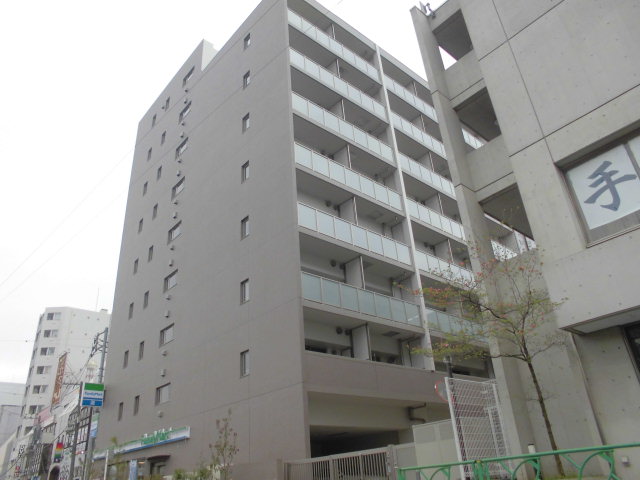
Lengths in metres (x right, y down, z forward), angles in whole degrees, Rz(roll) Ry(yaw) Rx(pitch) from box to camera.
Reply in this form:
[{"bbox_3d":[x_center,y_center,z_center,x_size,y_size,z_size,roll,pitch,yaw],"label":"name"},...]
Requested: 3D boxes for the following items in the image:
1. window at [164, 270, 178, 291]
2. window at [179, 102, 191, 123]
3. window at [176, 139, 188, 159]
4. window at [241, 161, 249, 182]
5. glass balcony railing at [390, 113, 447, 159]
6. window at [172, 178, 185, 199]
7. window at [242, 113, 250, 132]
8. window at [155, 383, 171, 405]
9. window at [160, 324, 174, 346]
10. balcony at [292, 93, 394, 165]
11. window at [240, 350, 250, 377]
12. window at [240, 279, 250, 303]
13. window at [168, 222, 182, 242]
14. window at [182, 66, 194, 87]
[{"bbox_3d":[-7.822,2.216,25.543,0.150,0.818,1.694,19,-35,-37],"label":"window"},{"bbox_3d":[-8.589,-8.141,30.888,0.150,0.818,1.694,19,-35,-37],"label":"window"},{"bbox_3d":[-8.400,-5.591,29.572,0.150,0.847,1.694,19,-35,-37],"label":"window"},{"bbox_3d":[-3.403,-3.099,22.291,0.150,0.964,0.730,19,-35,-37],"label":"window"},{"bbox_3d":[5.779,-5.610,28.398,5.800,1.228,1.100,19,-36,-37],"label":"glass balcony railing"},{"bbox_3d":[-8.017,-2.912,27.617,0.140,0.835,1.519,19,-36,-37],"label":"window"},{"bbox_3d":[-3.481,-5.550,23.052,0.140,0.907,0.569,19,-36,-37],"label":"window"},{"bbox_3d":[-7.439,7.394,22.870,0.150,0.818,1.694,19,-35,-37],"label":"window"},{"bbox_3d":[-7.427,4.679,23.534,0.140,0.835,1.519,19,-36,-37],"label":"window"},{"bbox_3d":[1.302,-5.099,22.796,6.588,1.051,0.090,19,-36,-37],"label":"balcony"},{"bbox_3d":[-2.695,4.572,17.607,0.140,0.907,0.569,19,-36,-37],"label":"window"},{"bbox_3d":[-2.892,2.042,18.968,0.140,0.907,0.569,19,-36,-37],"label":"window"},{"bbox_3d":[-7.820,-0.381,26.256,0.140,0.835,1.519,19,-36,-37],"label":"window"},{"bbox_3d":[-8.780,-10.731,32.224,0.150,0.818,1.694,19,-35,-37],"label":"window"}]

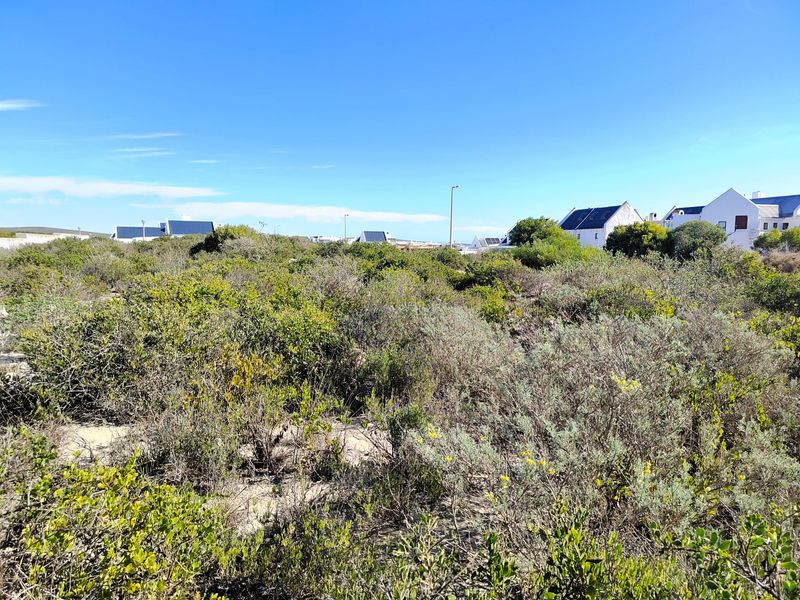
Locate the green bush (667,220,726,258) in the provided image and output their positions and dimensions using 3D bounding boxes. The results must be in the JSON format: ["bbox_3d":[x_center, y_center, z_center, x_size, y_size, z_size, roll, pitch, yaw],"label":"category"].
[{"bbox_3d":[20.710,-4.142,37.000,3.700,2.800,3.400,6,7,30],"label":"green bush"}]

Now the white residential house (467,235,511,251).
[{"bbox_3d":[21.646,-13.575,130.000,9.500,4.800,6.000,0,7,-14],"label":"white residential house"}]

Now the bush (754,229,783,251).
[{"bbox_3d":[31.893,-5.193,46.000,2.200,2.000,2.100,6,7,30],"label":"bush"}]

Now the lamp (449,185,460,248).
[{"bbox_3d":[5.742,-8.271,56.000,0.900,7.800,0.250,1,7,-9],"label":"lamp"}]

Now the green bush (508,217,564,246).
[{"bbox_3d":[10.786,-5.373,42.000,4.100,2.500,3.600,3,7,14],"label":"green bush"}]

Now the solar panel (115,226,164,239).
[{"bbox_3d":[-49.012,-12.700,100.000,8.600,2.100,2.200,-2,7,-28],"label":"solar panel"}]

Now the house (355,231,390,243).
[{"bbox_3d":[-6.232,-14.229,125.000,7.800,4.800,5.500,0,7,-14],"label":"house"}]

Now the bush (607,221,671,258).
[{"bbox_3d":[17.052,-4.325,38.000,4.200,2.700,3.700,5,7,24],"label":"bush"}]

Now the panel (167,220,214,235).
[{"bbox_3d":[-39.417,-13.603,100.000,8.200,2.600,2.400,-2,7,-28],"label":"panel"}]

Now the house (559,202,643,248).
[{"bbox_3d":[27.161,-9.889,72.000,6.000,6.000,10.000,0,7,-13],"label":"house"}]

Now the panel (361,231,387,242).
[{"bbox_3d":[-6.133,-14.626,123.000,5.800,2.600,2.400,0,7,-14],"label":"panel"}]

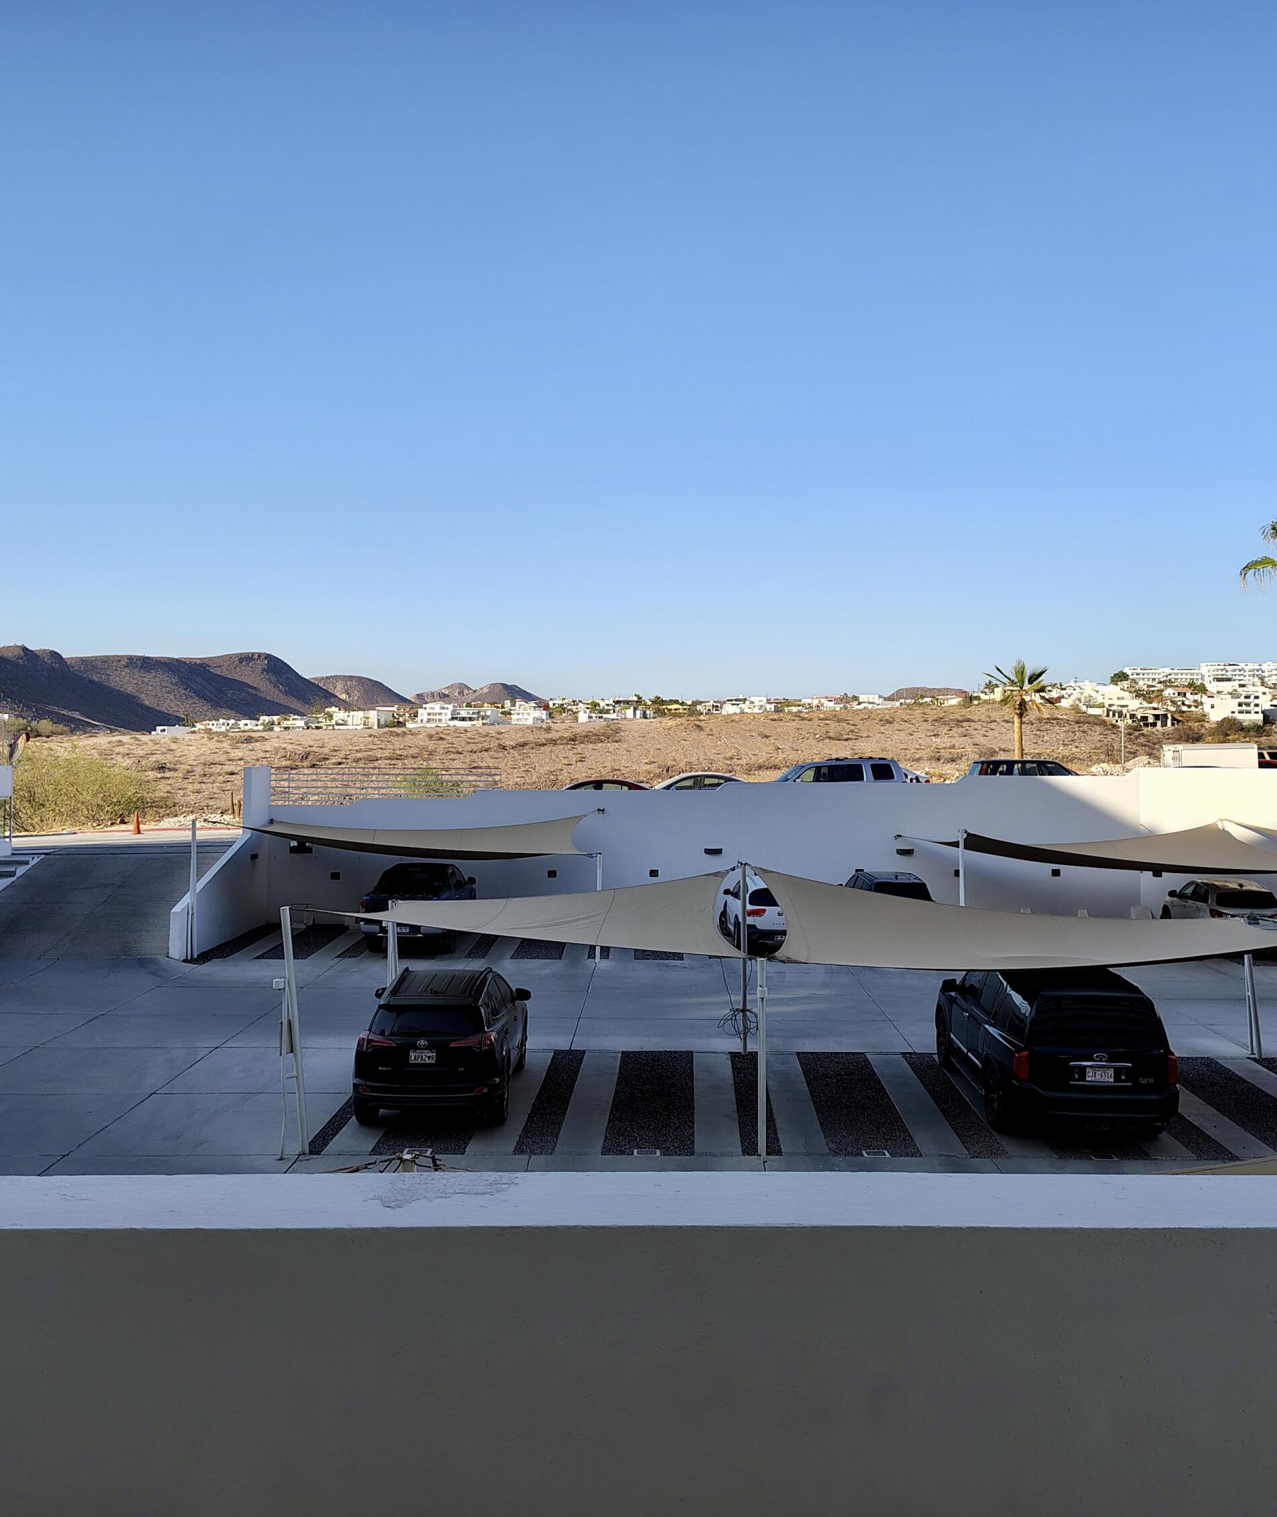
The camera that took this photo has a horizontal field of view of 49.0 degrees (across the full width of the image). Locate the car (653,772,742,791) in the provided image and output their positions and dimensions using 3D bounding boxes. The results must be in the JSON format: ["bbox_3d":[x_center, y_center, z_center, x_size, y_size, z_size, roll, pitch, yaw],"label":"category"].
[{"bbox_3d":[1.844,1.174,41.533,4.600,1.450,1.800,0,1,2],"label":"car"}]

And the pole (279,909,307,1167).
[{"bbox_3d":[-3.800,3.033,15.531,0.100,2.772,0.100,-4,1,0],"label":"pole"}]

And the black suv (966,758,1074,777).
[{"bbox_3d":[11.501,0.921,39.827,4.550,1.680,1.800,0,1,2],"label":"black suv"}]

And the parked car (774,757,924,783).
[{"bbox_3d":[5.500,0.930,41.000,5.000,1.880,1.950,0,0,-1],"label":"parked car"}]

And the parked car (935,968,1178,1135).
[{"bbox_3d":[5.197,3.409,18.014,2.000,1.950,5.250,0,1,2],"label":"parked car"}]

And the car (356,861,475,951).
[{"bbox_3d":[-4.780,3.260,31.700,1.860,1.780,5.250,0,0,1],"label":"car"}]

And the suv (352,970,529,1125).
[{"bbox_3d":[-2.490,3.620,18.600,1.860,1.690,4.600,0,0,0],"label":"suv"}]

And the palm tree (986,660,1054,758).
[{"bbox_3d":[13.308,-0.932,48.991,2.374,4.975,2.374,0,1,0],"label":"palm tree"}]

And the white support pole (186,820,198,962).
[{"bbox_3d":[-9.058,2.693,28.604,0.100,2.875,0.100,1,1,0],"label":"white support pole"}]

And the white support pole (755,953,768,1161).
[{"bbox_3d":[1.390,3.350,15.800,0.100,2.300,0.100,0,0,0],"label":"white support pole"}]

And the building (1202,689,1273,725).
[{"bbox_3d":[200.445,-17.211,470.000,16.000,12.000,13.000,0,0,-6],"label":"building"}]

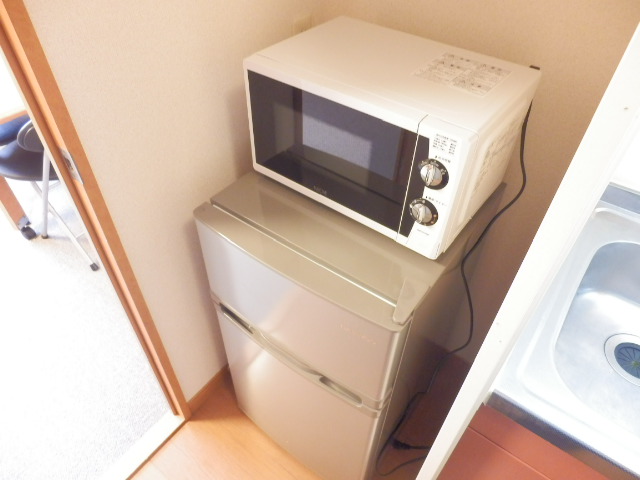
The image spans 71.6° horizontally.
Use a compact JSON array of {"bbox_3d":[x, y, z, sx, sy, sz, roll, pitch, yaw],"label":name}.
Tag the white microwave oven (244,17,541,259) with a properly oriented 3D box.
[{"bbox_3d":[0.131,-0.231,0.901,0.450,0.255,0.325,28,48,26],"label":"white microwave oven"}]

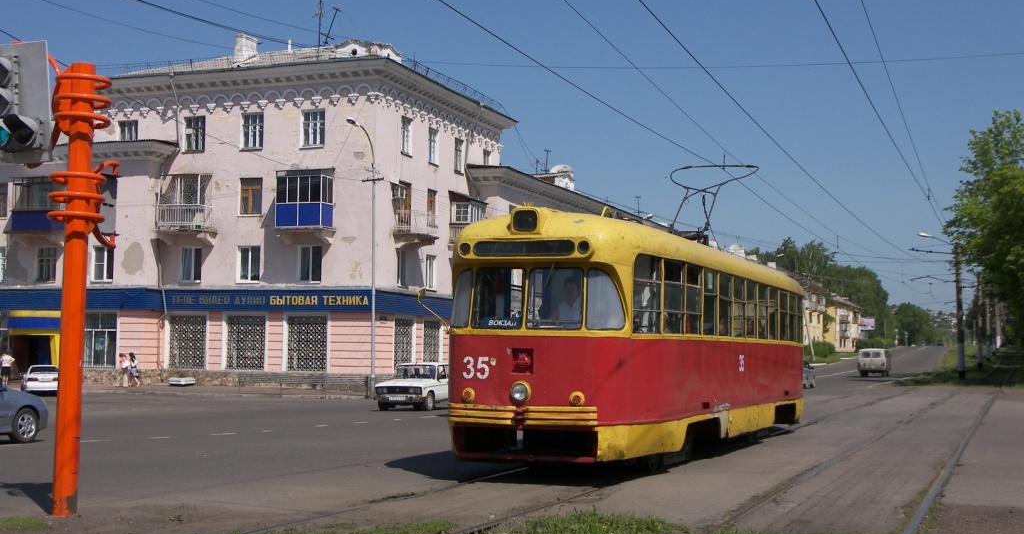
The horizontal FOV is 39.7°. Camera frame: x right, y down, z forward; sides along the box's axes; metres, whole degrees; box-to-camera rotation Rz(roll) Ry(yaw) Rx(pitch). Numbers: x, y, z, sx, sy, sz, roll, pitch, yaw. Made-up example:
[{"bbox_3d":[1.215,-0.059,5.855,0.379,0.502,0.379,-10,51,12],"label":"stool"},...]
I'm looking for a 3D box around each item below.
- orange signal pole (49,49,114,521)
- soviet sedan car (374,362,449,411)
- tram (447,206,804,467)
[{"bbox_3d":[-4.075,0.192,13.227,0.570,4.201,0.550,2,-4,-17],"label":"orange signal pole"},{"bbox_3d":[-2.738,3.808,45.451,1.620,1.440,4.150,0,-4,20],"label":"soviet sedan car"},{"bbox_3d":[2.420,1.257,22.453,2.620,3.260,14.000,0,-4,20],"label":"tram"}]

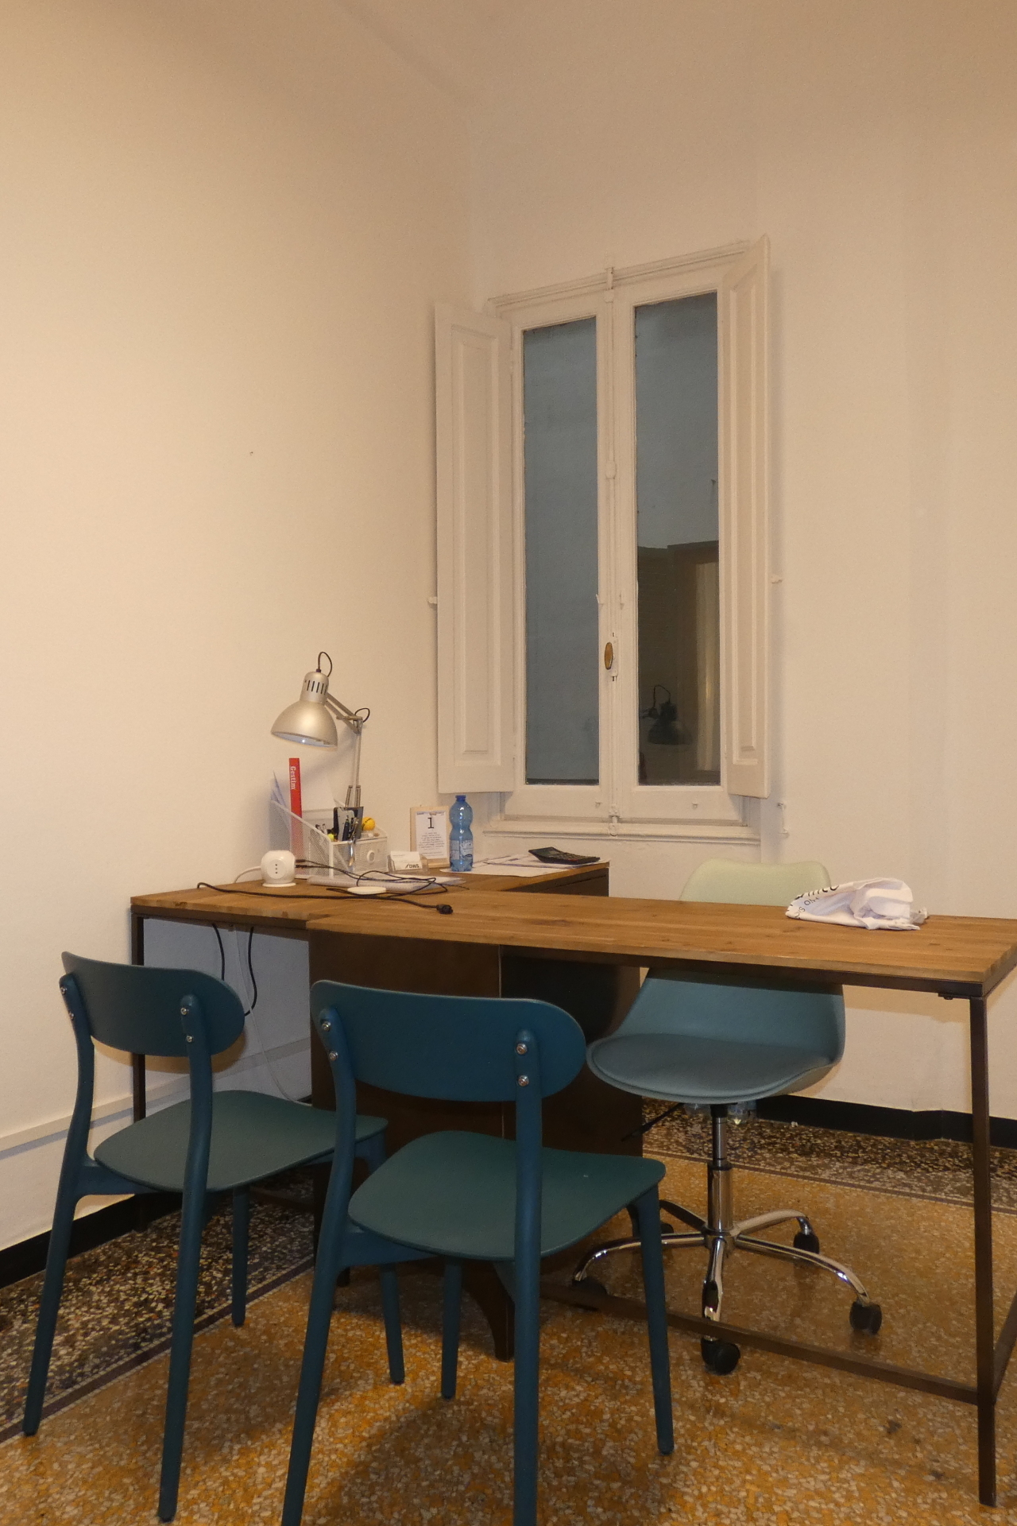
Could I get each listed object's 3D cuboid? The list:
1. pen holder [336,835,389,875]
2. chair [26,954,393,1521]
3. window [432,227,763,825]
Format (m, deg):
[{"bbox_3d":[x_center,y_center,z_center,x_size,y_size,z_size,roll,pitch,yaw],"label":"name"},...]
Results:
[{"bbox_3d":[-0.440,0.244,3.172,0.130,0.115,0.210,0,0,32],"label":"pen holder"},{"bbox_3d":[-0.480,0.684,1.939,0.450,0.770,0.520,0,0,36],"label":"chair"},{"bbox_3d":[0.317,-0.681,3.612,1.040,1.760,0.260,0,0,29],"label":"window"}]

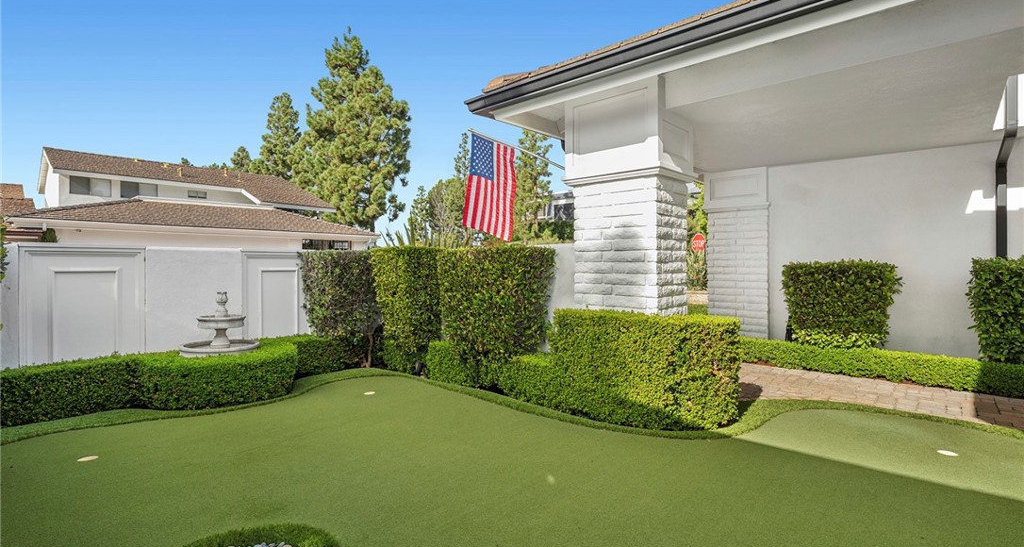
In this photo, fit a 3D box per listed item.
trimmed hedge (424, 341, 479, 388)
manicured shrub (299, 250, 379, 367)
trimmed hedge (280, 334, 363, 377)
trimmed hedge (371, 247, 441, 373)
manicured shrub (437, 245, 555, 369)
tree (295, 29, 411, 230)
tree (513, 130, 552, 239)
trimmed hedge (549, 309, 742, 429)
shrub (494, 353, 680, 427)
[{"bbox_3d":[-0.570,0.960,5.006,0.680,0.400,0.370,1,2,41],"label":"trimmed hedge"},{"bbox_3d":[-2.187,0.412,5.864,0.650,1.400,0.780,1,2,41],"label":"manicured shrub"},{"bbox_3d":[-2.366,0.955,5.473,0.450,0.390,1.000,1,2,41],"label":"trimmed hedge"},{"bbox_3d":[-1.383,0.411,5.918,0.870,1.420,0.500,1,2,41],"label":"trimmed hedge"},{"bbox_3d":[-0.217,0.431,4.913,1.220,1.430,0.540,1,2,41],"label":"manicured shrub"},{"bbox_3d":[-9.800,-7.101,27.863,7.100,15.600,7.100,0,1,-19],"label":"tree"},{"bbox_3d":[1.100,-3.421,23.936,2.200,8.400,2.200,0,1,0],"label":"tree"},{"bbox_3d":[1.060,0.764,3.796,1.520,0.840,0.500,1,1,27],"label":"trimmed hedge"},{"bbox_3d":[0.631,0.980,4.010,1.750,0.410,0.420,1,2,41],"label":"shrub"}]

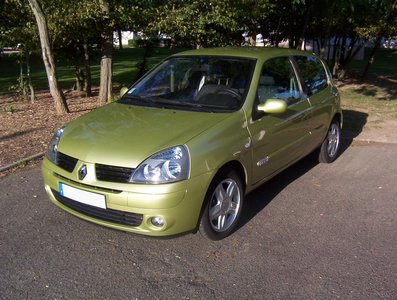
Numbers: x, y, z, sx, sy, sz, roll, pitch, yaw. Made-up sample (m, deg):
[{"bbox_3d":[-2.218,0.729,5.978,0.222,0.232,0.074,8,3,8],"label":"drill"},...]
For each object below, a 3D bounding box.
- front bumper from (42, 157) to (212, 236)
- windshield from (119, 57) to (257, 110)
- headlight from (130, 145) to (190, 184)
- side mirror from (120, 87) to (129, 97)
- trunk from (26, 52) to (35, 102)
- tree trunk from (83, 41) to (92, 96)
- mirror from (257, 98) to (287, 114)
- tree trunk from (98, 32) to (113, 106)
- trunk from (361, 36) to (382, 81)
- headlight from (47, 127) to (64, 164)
[{"bbox_3d":[-0.693,0.323,3.203,1.630,0.470,0.540,9,18,35],"label":"front bumper"},{"bbox_3d":[-0.069,-0.642,3.865,1.420,0.140,0.820,9,49,35],"label":"windshield"},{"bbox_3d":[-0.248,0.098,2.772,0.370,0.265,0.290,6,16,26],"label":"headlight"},{"bbox_3d":[-0.763,-0.586,4.397,0.220,0.130,0.125,9,18,35],"label":"side mirror"},{"bbox_3d":[-4.340,-1.889,10.696,0.130,1.327,0.120,-3,14,-22],"label":"trunk"},{"bbox_3d":[-3.181,-2.295,11.838,0.190,1.507,0.180,-3,14,-15],"label":"tree trunk"},{"bbox_3d":[0.627,-0.366,3.409,0.220,0.130,0.125,9,18,35],"label":"mirror"},{"bbox_3d":[-2.279,-2.026,10.222,0.290,1.773,0.280,0,14,-13],"label":"tree trunk"},{"bbox_3d":[6.318,-3.345,15.178,0.270,1.617,0.260,20,20,16],"label":"trunk"},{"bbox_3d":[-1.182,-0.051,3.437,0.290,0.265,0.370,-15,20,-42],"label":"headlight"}]

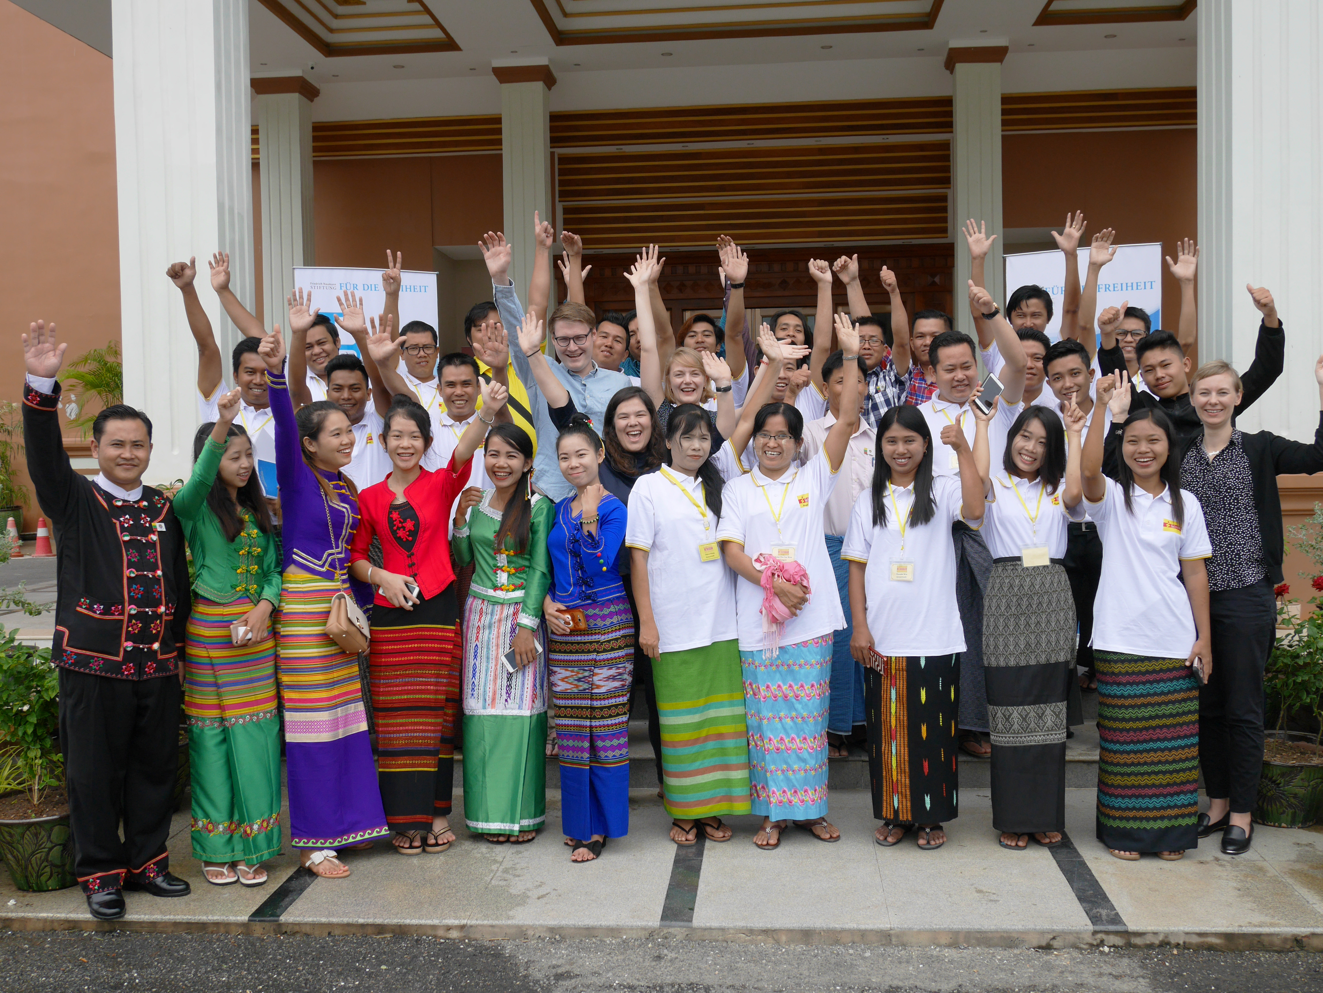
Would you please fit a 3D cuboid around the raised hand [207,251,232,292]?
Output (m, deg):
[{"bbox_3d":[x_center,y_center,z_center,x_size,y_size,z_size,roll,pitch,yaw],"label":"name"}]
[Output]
[{"bbox_3d":[-2.016,-1.026,6.280,0.113,0.183,0.070,-1,2,-14],"label":"raised hand"}]

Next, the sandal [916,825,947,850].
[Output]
[{"bbox_3d":[0.951,1.193,4.880,0.095,0.060,0.245,0,4,10],"label":"sandal"}]

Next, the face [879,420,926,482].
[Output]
[{"bbox_3d":[0.851,-0.158,4.840,0.160,0.210,0.150,0,3,14],"label":"face"}]

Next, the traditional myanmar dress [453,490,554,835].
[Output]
[{"bbox_3d":[-0.593,0.618,5.127,0.368,1.263,0.310,-1,2,-5],"label":"traditional myanmar dress"}]

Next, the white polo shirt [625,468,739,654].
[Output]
[{"bbox_3d":[0.085,0.234,5.020,0.440,0.660,0.270,-2,3,-25],"label":"white polo shirt"}]

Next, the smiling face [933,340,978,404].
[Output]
[{"bbox_3d":[1.158,-0.488,5.420,0.168,0.235,0.165,-8,3,-1],"label":"smiling face"}]

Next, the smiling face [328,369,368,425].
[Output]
[{"bbox_3d":[-1.236,-0.391,5.430,0.155,0.205,0.150,-1,3,-9],"label":"smiling face"}]

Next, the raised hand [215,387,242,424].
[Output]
[{"bbox_3d":[-1.439,-0.303,4.580,0.085,0.120,0.085,14,3,-11],"label":"raised hand"}]

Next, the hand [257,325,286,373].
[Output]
[{"bbox_3d":[-1.341,-0.508,4.730,0.099,0.163,0.090,-1,2,-13],"label":"hand"}]

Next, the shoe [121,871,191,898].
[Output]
[{"bbox_3d":[-1.700,1.265,4.610,0.280,0.105,0.100,0,3,28],"label":"shoe"}]

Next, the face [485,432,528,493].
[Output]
[{"bbox_3d":[-0.555,-0.121,4.940,0.148,0.200,0.150,3,2,5],"label":"face"}]

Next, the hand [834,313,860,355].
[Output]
[{"bbox_3d":[0.663,-0.584,4.920,0.093,0.160,0.050,-11,3,6],"label":"hand"}]

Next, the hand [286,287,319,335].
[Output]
[{"bbox_3d":[-1.433,-0.739,5.500,0.125,0.190,0.055,-3,3,-9],"label":"hand"}]

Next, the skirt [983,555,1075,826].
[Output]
[{"bbox_3d":[1.333,0.728,4.985,0.328,0.978,0.280,-1,2,10],"label":"skirt"}]

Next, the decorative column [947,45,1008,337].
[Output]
[{"bbox_3d":[3.615,-2.617,15.673,0.660,4.950,0.660,-1,4,5],"label":"decorative column"}]

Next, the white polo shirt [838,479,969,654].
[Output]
[{"bbox_3d":[0.876,0.249,4.910,0.460,0.650,0.270,0,3,16],"label":"white polo shirt"}]

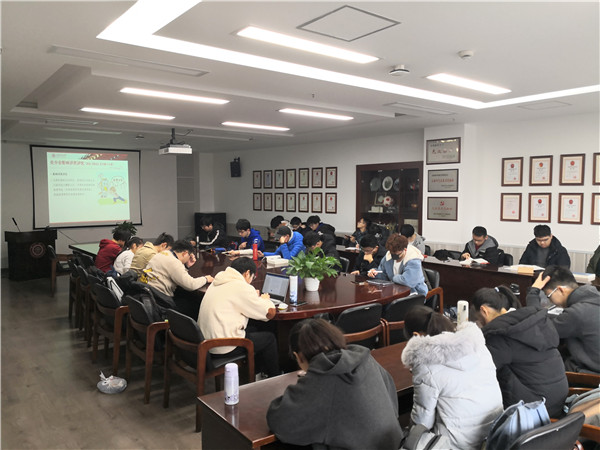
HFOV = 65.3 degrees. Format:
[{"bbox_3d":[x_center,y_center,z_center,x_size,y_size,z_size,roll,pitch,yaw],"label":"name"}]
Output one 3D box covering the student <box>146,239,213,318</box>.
[{"bbox_3d":[-1.222,0.750,4.734,0.850,1.200,0.550,-4,5,-38],"label":"student"}]

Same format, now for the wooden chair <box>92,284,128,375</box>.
[{"bbox_3d":[-1.719,0.978,4.649,0.560,0.810,0.570,4,6,44],"label":"wooden chair"}]

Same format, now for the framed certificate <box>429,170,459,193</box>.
[{"bbox_3d":[2.261,-0.694,7.420,0.030,0.351,0.557,-4,5,-38],"label":"framed certificate"}]

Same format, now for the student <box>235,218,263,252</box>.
[{"bbox_3d":[-0.929,0.545,7.686,0.780,1.250,0.540,-3,5,-37],"label":"student"}]

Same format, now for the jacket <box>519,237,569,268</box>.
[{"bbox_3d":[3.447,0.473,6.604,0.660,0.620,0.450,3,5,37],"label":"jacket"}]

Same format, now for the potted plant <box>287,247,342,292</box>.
[{"bbox_3d":[0.138,0.465,4.958,0.570,0.430,0.520,0,4,0],"label":"potted plant"}]

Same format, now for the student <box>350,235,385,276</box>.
[{"bbox_3d":[0.801,0.704,5.592,0.550,1.220,0.780,3,5,33],"label":"student"}]

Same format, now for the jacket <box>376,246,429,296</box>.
[{"bbox_3d":[1.095,0.527,5.003,0.460,0.620,0.520,-4,5,-38],"label":"jacket"}]

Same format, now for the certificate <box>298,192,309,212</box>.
[{"bbox_3d":[0.078,-0.480,10.193,0.030,0.412,0.327,-4,5,-38],"label":"certificate"}]

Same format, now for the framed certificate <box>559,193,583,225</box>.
[{"bbox_3d":[3.623,-0.215,6.269,0.030,0.408,0.306,-4,5,-38],"label":"framed certificate"}]

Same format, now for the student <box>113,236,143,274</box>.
[{"bbox_3d":[-2.110,0.676,5.720,0.680,1.120,0.460,-4,6,-40],"label":"student"}]

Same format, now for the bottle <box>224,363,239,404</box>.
[{"bbox_3d":[-0.301,0.694,2.062,0.066,0.184,0.066,0,4,0],"label":"bottle"}]

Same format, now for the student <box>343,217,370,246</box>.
[{"bbox_3d":[1.001,0.508,7.974,0.750,1.280,0.550,-2,5,-30],"label":"student"}]

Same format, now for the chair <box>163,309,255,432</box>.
[{"bbox_3d":[-0.709,1.046,3.651,0.550,0.810,0.560,-4,5,-44],"label":"chair"}]

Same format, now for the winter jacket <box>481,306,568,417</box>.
[{"bbox_3d":[1.216,0.750,2.570,0.500,0.600,0.480,-4,6,-40],"label":"winter jacket"}]

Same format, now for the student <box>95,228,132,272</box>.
[{"bbox_3d":[-2.419,0.667,6.462,0.800,1.180,0.520,-3,5,-38],"label":"student"}]

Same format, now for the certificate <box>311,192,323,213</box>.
[{"bbox_3d":[0.356,-0.459,9.845,0.030,0.410,0.329,-4,5,-38],"label":"certificate"}]

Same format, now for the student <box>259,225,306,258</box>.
[{"bbox_3d":[-0.210,0.598,6.250,0.720,1.170,0.530,-4,6,-40],"label":"student"}]

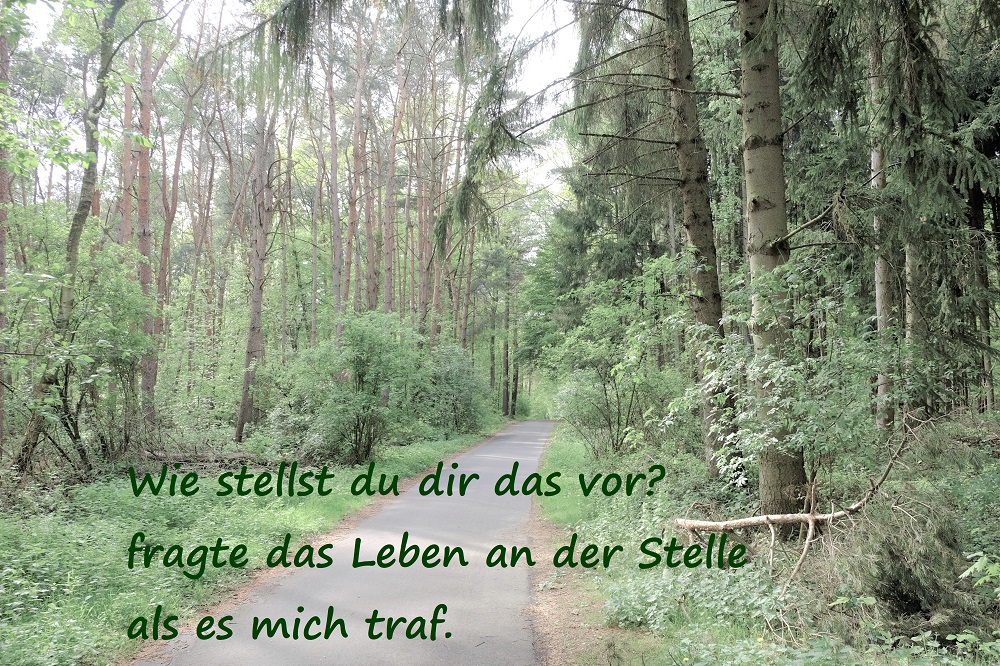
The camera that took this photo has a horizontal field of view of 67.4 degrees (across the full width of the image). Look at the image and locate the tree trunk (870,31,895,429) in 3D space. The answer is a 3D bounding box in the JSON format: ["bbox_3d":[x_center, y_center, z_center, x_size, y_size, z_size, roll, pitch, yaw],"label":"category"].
[{"bbox_3d":[10.873,-3.041,21.457,0.480,11.640,0.420,1,-4,0],"label":"tree trunk"}]

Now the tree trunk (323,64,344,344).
[{"bbox_3d":[-6.523,-5.270,29.447,0.420,11.400,0.360,-3,-4,0],"label":"tree trunk"}]

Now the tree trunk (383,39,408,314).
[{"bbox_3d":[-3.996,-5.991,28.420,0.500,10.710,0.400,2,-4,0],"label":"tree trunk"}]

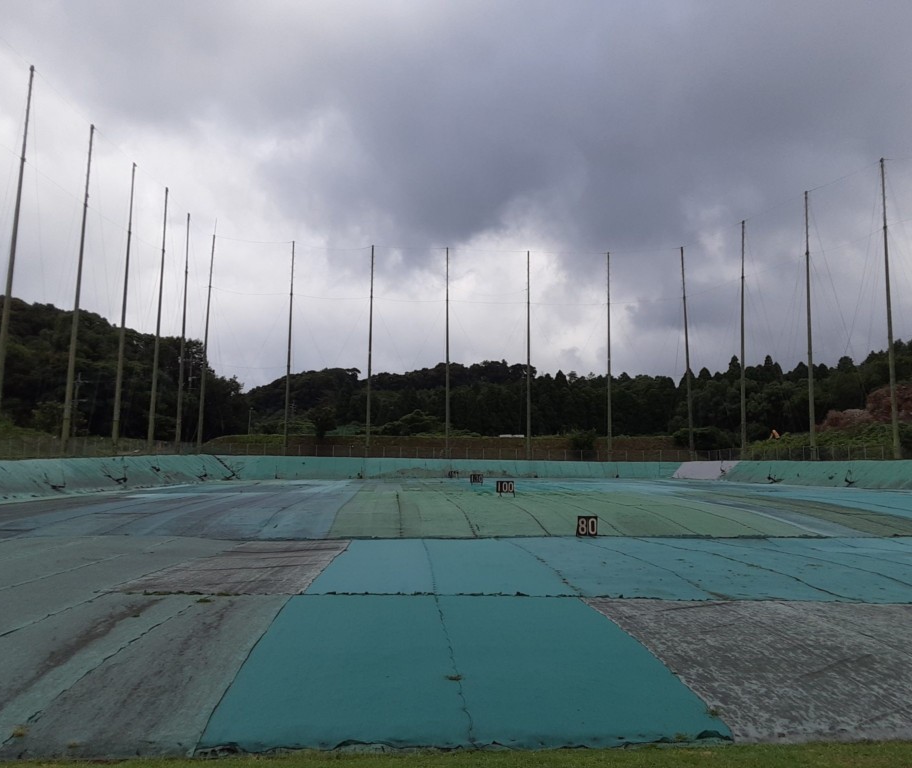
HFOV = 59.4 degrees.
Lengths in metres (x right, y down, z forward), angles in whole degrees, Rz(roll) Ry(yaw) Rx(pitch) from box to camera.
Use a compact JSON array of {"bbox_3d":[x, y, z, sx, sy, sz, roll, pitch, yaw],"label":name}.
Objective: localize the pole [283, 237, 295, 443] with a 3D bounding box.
[{"bbox_3d":[-20.474,-4.623,98.202,0.440,26.480,0.440,2,-5,-12],"label":"pole"}]

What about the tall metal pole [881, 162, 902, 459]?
[{"bbox_3d":[37.827,-6.812,69.812,0.480,26.620,0.480,-3,-6,29],"label":"tall metal pole"}]

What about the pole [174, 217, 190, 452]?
[{"bbox_3d":[-30.254,-5.773,88.739,0.480,27.000,0.480,2,-6,-19],"label":"pole"}]

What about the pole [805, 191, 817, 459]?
[{"bbox_3d":[34.912,-5.993,78.952,0.480,26.800,0.480,-1,-6,24],"label":"pole"}]

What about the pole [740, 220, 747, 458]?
[{"bbox_3d":[31.624,-5.015,88.168,0.480,26.600,0.480,0,-6,20],"label":"pole"}]

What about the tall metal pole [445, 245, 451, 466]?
[{"bbox_3d":[-1.064,-4.040,99.106,0.440,26.330,0.440,0,-5,-1],"label":"tall metal pole"}]

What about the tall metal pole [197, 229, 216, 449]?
[{"bbox_3d":[-30.573,-5.430,98.001,0.480,27.960,0.480,4,-6,-17],"label":"tall metal pole"}]

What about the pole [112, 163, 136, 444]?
[{"bbox_3d":[-29.413,-6.875,70.829,0.480,26.250,0.480,4,-6,-23],"label":"pole"}]

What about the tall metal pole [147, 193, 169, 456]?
[{"bbox_3d":[-29.645,-6.500,79.732,0.480,26.980,0.480,4,-6,-21],"label":"tall metal pole"}]

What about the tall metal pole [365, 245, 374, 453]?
[{"bbox_3d":[-10.617,-4.241,98.711,0.440,26.300,0.440,2,-5,-6],"label":"tall metal pole"}]

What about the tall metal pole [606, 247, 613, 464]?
[{"bbox_3d":[18.962,-3.629,98.991,0.440,25.980,0.440,0,-5,11],"label":"tall metal pole"}]

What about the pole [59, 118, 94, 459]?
[{"bbox_3d":[-29.199,-7.465,61.761,0.480,26.130,0.480,5,-6,-26],"label":"pole"}]

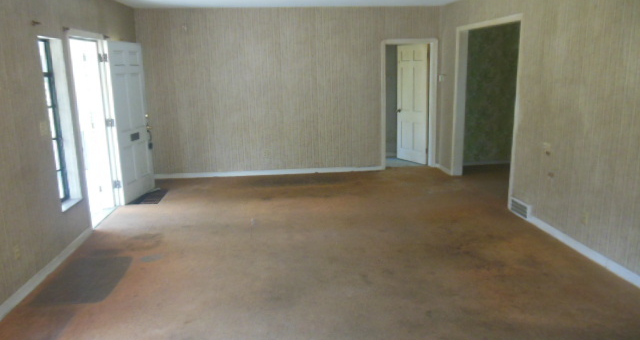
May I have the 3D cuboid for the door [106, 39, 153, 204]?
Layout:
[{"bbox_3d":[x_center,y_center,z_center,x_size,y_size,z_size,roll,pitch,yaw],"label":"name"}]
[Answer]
[{"bbox_3d":[-2.473,-0.629,6.089,0.045,2.023,0.787,1,13,8],"label":"door"}]

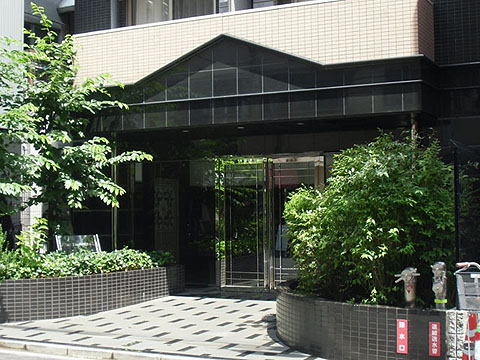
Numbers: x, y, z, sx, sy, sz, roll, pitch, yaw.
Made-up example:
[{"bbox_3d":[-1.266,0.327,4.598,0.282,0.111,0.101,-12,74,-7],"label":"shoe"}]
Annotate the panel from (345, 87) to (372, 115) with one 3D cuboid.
[{"bbox_3d":[1.629,-1.093,8.962,0.390,0.388,0.040,-2,-2,23],"label":"panel"}]

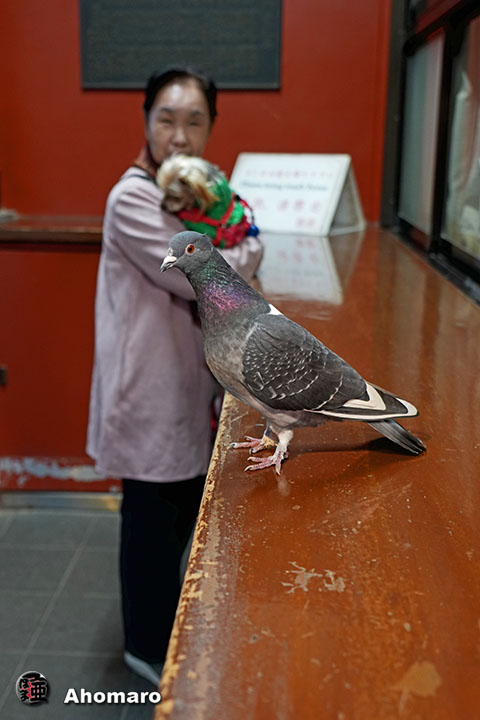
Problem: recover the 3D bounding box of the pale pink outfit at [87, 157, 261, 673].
[{"bbox_3d":[-0.170,0.191,1.734,0.440,1.320,0.390,-14,22,-38],"label":"pale pink outfit"}]

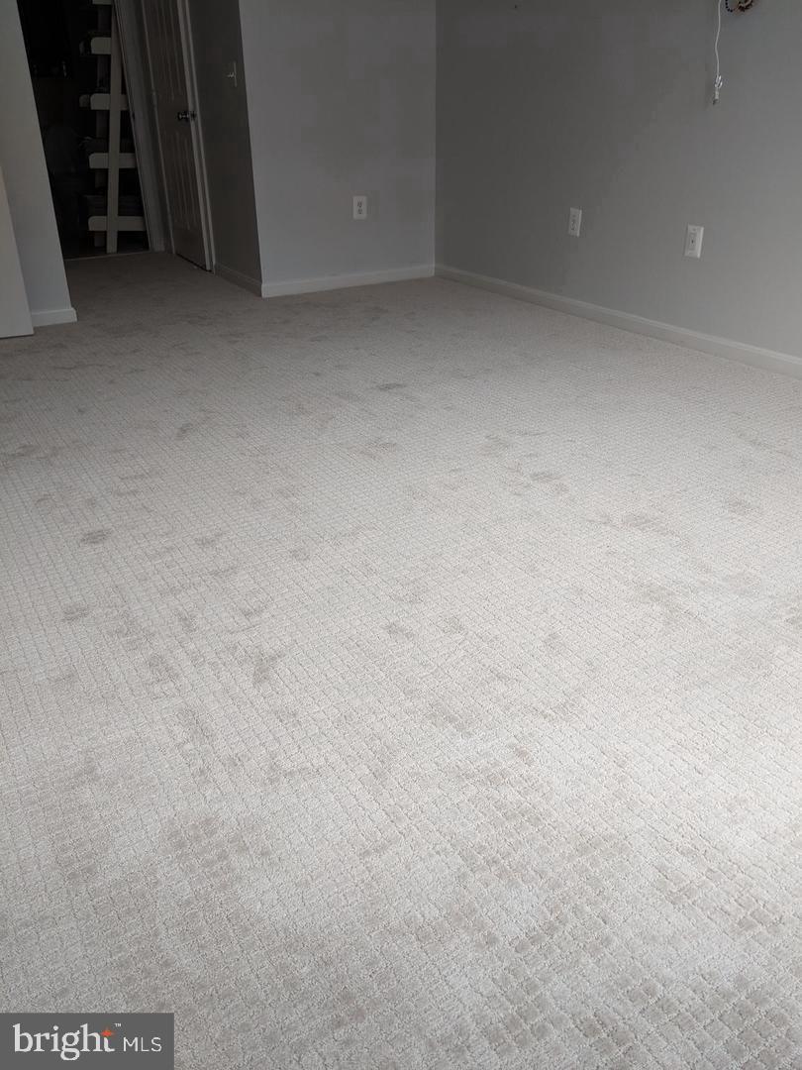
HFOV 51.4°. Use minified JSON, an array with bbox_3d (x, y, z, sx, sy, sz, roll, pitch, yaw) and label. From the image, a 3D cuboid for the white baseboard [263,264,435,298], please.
[{"bbox_3d":[-0.301,-1.583,5.190,1.213,0.072,0.015,-16,31,-27],"label":"white baseboard"}]

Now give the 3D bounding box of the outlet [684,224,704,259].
[{"bbox_3d":[1.305,-1.301,3.708,0.010,0.122,0.080,-16,31,-27],"label":"outlet"}]

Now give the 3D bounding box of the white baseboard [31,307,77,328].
[{"bbox_3d":[-1.816,-1.133,4.355,0.238,0.068,0.015,-16,31,-27],"label":"white baseboard"}]

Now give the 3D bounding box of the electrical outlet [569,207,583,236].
[{"bbox_3d":[0.896,-1.606,4.290,0.010,0.122,0.080,-16,31,-27],"label":"electrical outlet"}]

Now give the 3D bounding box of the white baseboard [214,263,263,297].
[{"bbox_3d":[-1.020,-1.602,5.229,0.015,0.076,0.836,-16,31,-27],"label":"white baseboard"}]

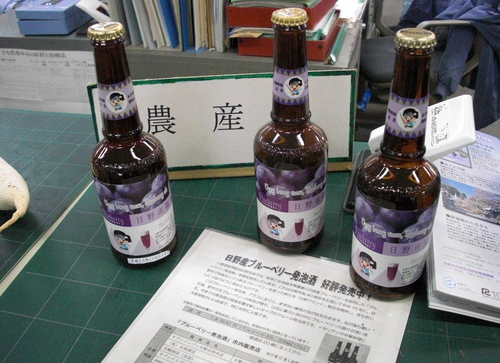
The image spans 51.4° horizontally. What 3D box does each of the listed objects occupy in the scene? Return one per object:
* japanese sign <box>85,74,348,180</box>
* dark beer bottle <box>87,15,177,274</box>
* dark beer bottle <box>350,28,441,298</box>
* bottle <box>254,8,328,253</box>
[{"bbox_3d":[-0.029,-0.063,0.609,0.300,0.121,0.020,-3,25,0],"label":"japanese sign"},{"bbox_3d":[-0.108,-0.026,0.461,0.065,0.224,0.065,-15,35,-17],"label":"dark beer bottle"},{"bbox_3d":[0.118,-0.007,0.414,0.065,0.224,0.065,2,34,7],"label":"dark beer bottle"},{"bbox_3d":[0.036,-0.039,0.469,0.065,0.224,0.065,-2,34,1],"label":"bottle"}]

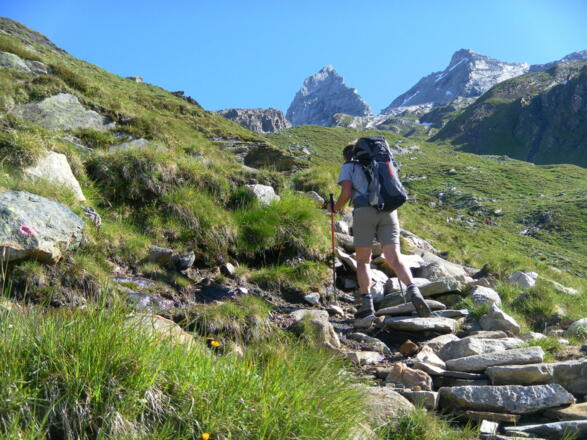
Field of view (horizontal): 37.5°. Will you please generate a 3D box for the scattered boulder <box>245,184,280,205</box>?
[{"bbox_3d":[-0.358,-0.283,10.000,0.410,0.250,0.340,0,-1,0],"label":"scattered boulder"}]

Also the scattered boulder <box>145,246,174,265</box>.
[{"bbox_3d":[-1.292,0.345,8.400,0.260,0.170,0.220,0,-1,0],"label":"scattered boulder"}]

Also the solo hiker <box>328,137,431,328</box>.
[{"bbox_3d":[0.775,0.085,7.700,0.660,1.620,0.850,1,-1,-34],"label":"solo hiker"}]

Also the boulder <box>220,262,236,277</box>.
[{"bbox_3d":[-0.631,0.481,8.400,0.150,0.130,0.140,0,-1,0],"label":"boulder"}]

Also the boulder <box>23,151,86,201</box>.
[{"bbox_3d":[-2.377,-0.443,8.600,0.620,0.480,0.450,0,-1,-17],"label":"boulder"}]

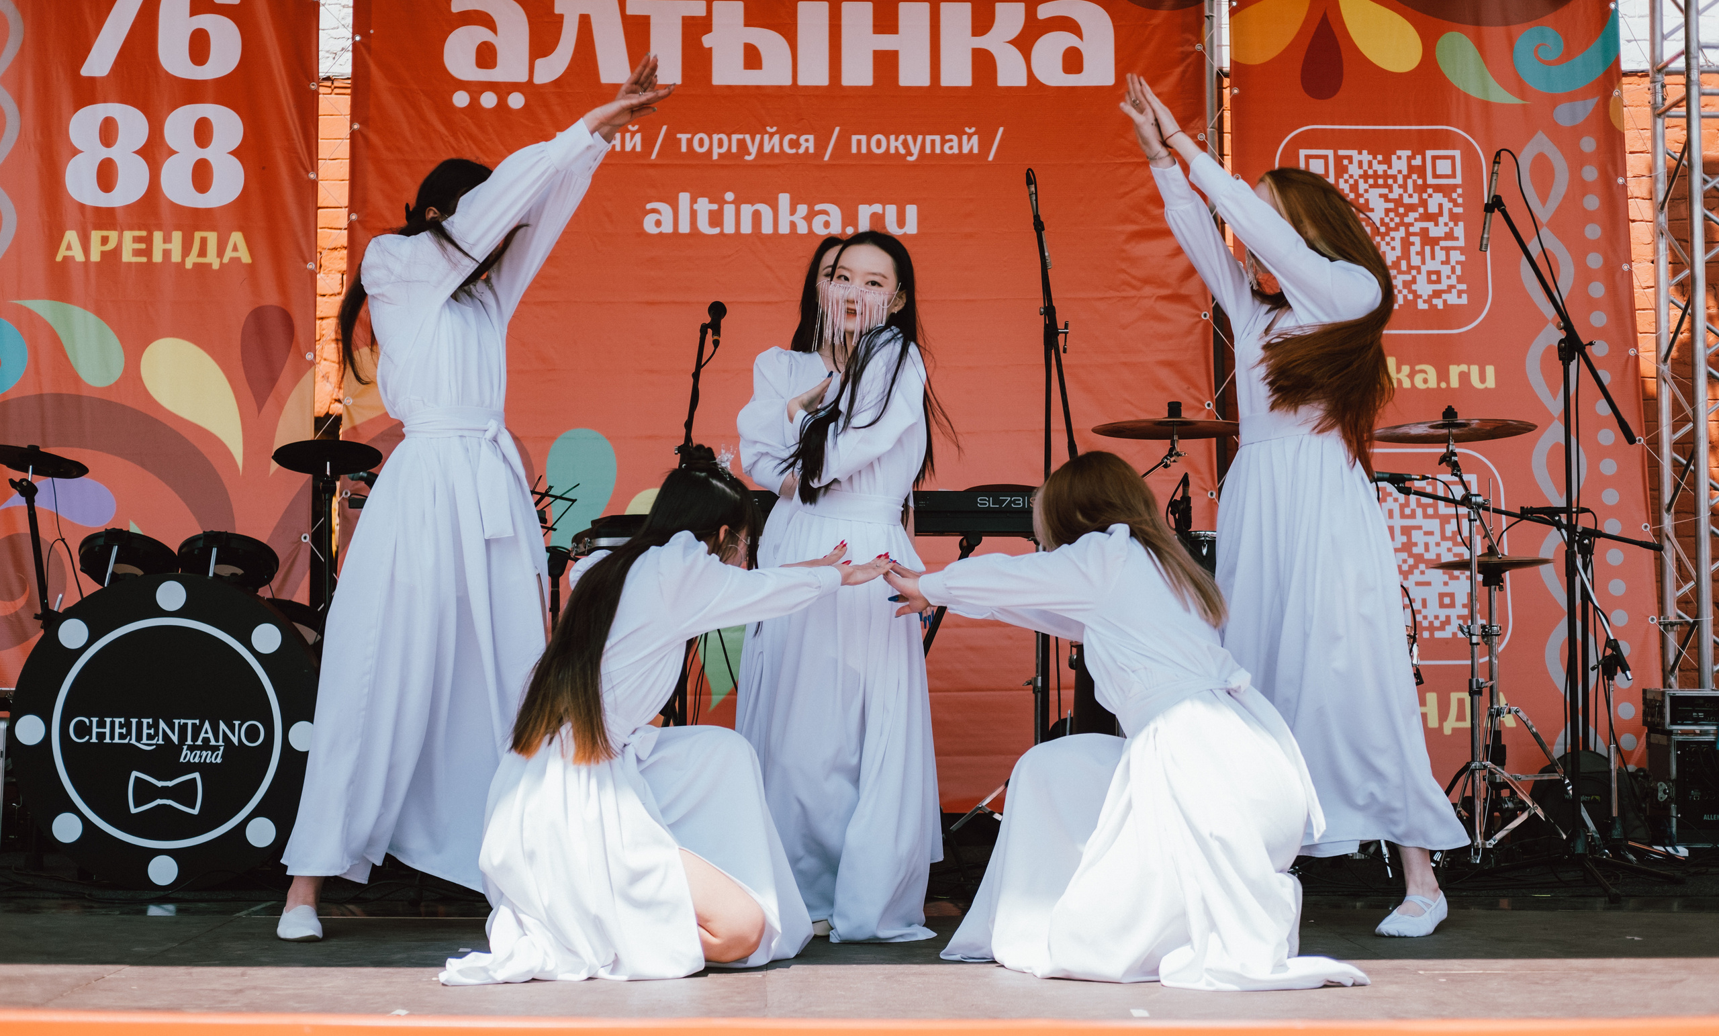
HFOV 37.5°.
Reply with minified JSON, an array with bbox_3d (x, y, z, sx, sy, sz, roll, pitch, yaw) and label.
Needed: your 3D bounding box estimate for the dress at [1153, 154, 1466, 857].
[{"bbox_3d":[0.940,-0.021,5.411,0.620,1.480,0.600,3,-5,-44],"label":"dress"}]

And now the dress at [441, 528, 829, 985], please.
[{"bbox_3d":[-0.400,0.434,4.803,0.780,0.820,0.570,2,-4,-25],"label":"dress"}]

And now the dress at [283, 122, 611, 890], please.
[{"bbox_3d":[-0.866,-0.029,5.309,0.600,1.590,0.500,-2,-4,38],"label":"dress"}]

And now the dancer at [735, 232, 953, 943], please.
[{"bbox_3d":[-0.033,0.136,5.400,0.440,1.500,0.440,-2,-4,36],"label":"dancer"}]

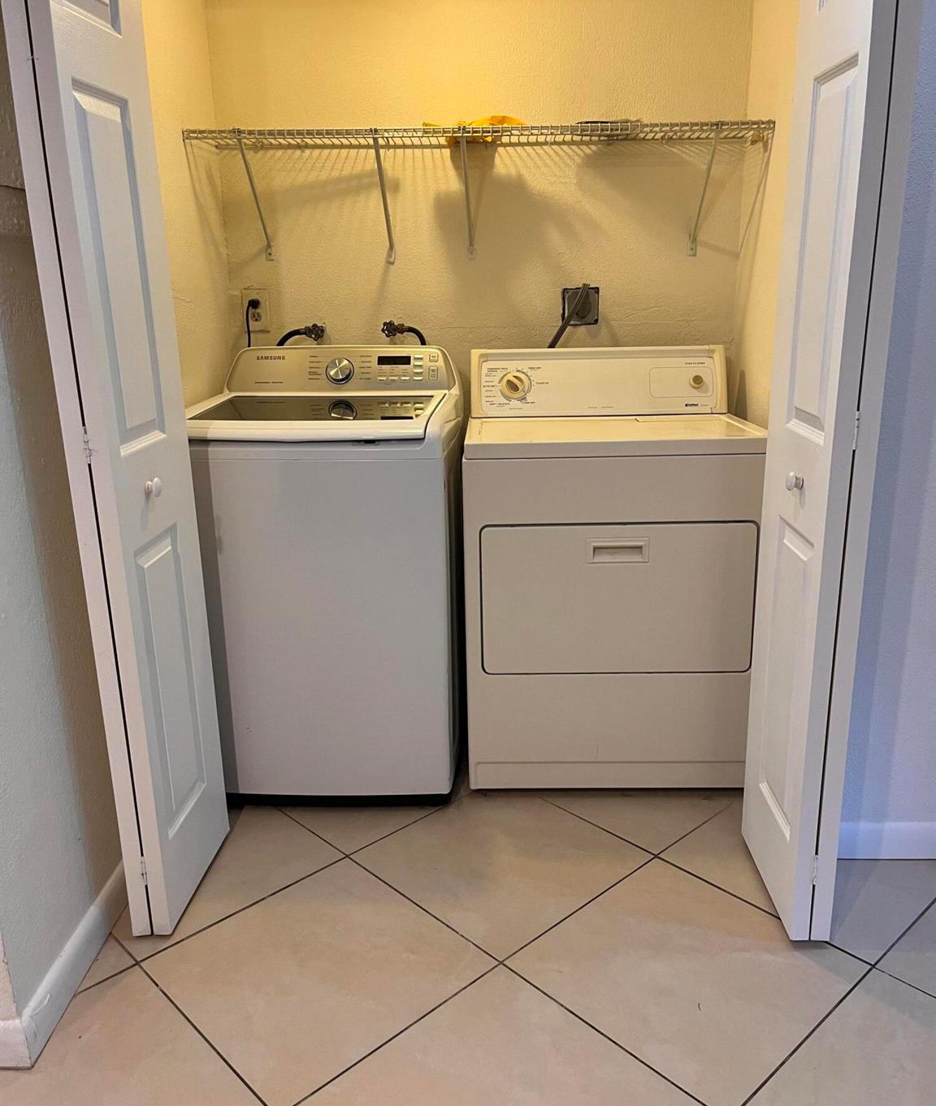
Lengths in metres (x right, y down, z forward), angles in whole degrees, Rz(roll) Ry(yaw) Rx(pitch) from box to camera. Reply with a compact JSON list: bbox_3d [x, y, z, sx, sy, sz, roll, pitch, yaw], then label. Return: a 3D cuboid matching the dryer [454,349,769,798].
[{"bbox_3d":[0.378,0.000,2.629,0.739,1.094,0.701,-1,16,2],"label":"dryer"}]

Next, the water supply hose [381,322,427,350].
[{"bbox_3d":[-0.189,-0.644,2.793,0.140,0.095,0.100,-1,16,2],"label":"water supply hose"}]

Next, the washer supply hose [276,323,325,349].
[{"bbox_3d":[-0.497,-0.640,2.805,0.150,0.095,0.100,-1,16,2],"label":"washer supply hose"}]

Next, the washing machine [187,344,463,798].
[{"bbox_3d":[-0.351,0.013,2.597,0.687,1.119,0.737,-1,16,2],"label":"washing machine"}]

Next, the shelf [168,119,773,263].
[{"bbox_3d":[0.030,-0.986,2.593,1.523,0.331,0.316,-1,16,2],"label":"shelf"}]

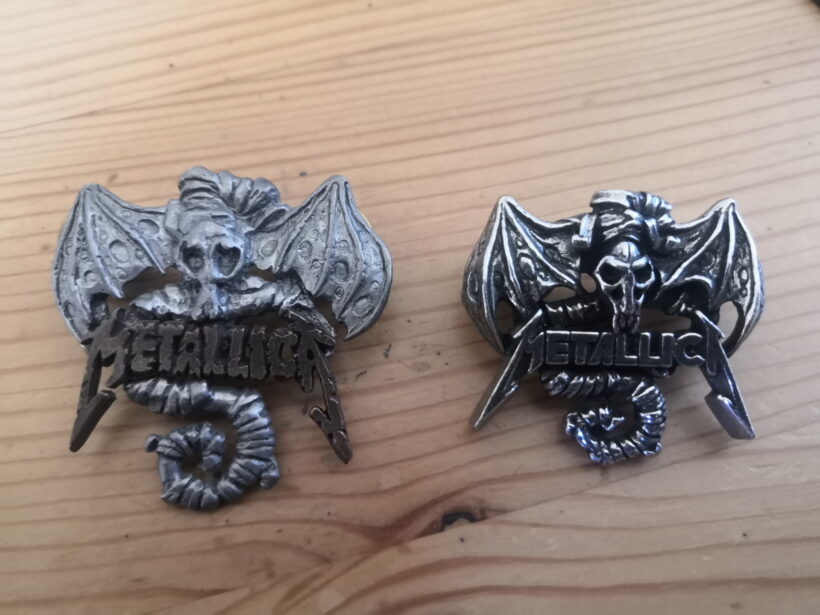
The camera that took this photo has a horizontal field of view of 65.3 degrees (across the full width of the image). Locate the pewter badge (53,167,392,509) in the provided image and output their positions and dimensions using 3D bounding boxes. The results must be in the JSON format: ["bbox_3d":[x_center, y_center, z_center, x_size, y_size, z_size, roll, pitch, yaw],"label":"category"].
[{"bbox_3d":[-0.029,0.001,0.095,0.052,0.014,0.056,-1,62,-1],"label":"pewter badge"}]

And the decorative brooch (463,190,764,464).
[{"bbox_3d":[0.031,0.001,0.095,0.046,0.014,0.045,1,62,1],"label":"decorative brooch"}]

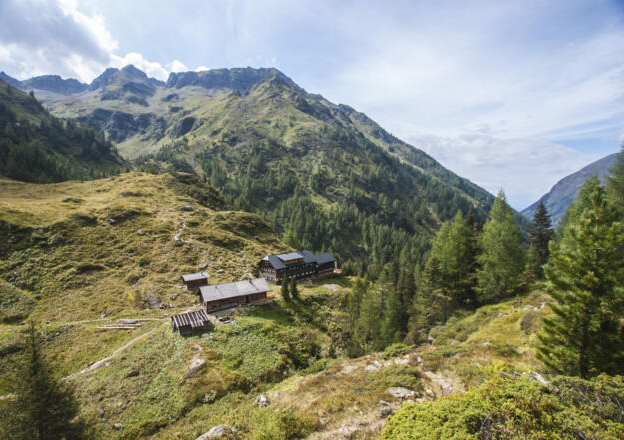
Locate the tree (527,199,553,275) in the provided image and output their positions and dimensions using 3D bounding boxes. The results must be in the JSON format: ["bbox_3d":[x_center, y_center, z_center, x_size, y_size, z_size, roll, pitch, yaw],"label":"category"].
[{"bbox_3d":[44.303,3.730,56.543,4.868,14.962,4.868,0,3,0],"label":"tree"}]

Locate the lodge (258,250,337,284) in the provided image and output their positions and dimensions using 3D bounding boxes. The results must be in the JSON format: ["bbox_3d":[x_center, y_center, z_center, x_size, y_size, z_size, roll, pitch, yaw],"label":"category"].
[{"bbox_3d":[-4.486,15.659,106.704,28.940,8.313,10.390,-3,5,-43],"label":"lodge"}]

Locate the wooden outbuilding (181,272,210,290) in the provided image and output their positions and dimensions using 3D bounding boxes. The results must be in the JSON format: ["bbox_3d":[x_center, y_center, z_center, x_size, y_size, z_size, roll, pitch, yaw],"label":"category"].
[{"bbox_3d":[-34.533,17.791,86.750,6.284,3.493,5.134,-3,4,-37],"label":"wooden outbuilding"}]

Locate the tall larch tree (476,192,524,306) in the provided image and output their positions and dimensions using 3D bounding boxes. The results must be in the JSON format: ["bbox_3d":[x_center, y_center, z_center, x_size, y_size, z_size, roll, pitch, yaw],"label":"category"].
[{"bbox_3d":[28.186,3.960,43.493,7.366,16.615,7.366,0,3,0],"label":"tall larch tree"}]

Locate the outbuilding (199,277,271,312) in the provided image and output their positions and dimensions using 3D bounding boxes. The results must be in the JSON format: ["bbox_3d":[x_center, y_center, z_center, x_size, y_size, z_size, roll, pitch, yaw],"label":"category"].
[{"bbox_3d":[-20.244,18.983,76.640,15.965,5.347,7.726,-2,4,-33],"label":"outbuilding"}]

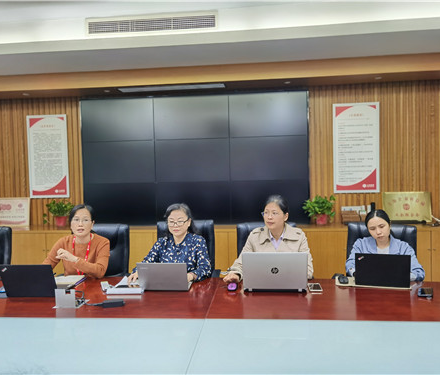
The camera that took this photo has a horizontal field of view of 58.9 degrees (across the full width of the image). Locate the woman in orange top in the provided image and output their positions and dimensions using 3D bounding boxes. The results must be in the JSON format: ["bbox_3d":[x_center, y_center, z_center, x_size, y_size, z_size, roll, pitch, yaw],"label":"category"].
[{"bbox_3d":[-1.022,0.764,2.823,0.500,1.280,0.680,-1,2,1],"label":"woman in orange top"}]

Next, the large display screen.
[{"bbox_3d":[-0.381,-0.368,5.426,3.170,1.781,0.100,-1,2,6],"label":"large display screen"}]

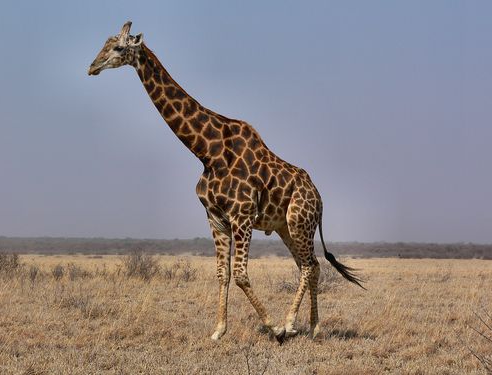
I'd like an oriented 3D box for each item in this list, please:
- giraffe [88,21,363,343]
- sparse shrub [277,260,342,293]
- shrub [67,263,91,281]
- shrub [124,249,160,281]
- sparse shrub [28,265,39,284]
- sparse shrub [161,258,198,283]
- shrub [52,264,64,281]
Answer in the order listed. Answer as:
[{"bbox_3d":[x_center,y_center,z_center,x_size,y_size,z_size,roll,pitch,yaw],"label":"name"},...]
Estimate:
[{"bbox_3d":[-0.291,-0.085,26.000,3.950,4.530,0.950,1,-2,-11],"label":"giraffe"},{"bbox_3d":[1.758,2.453,50.000,1.853,0.927,1.700,0,-2,0],"label":"sparse shrub"},{"bbox_3d":[-6.026,3.022,66.000,0.863,0.648,0.863,0,-2,0],"label":"shrub"},{"bbox_3d":[-3.780,2.812,67.000,1.315,1.169,1.315,0,-2,0],"label":"shrub"},{"bbox_3d":[-6.835,2.798,59.000,0.322,0.643,0.322,0,-2,0],"label":"sparse shrub"},{"bbox_3d":[-2.320,2.896,64.000,1.326,0.837,1.326,0,-2,0],"label":"sparse shrub"},{"bbox_3d":[-6.746,3.058,66.000,0.432,0.576,0.432,0,-2,0],"label":"shrub"}]

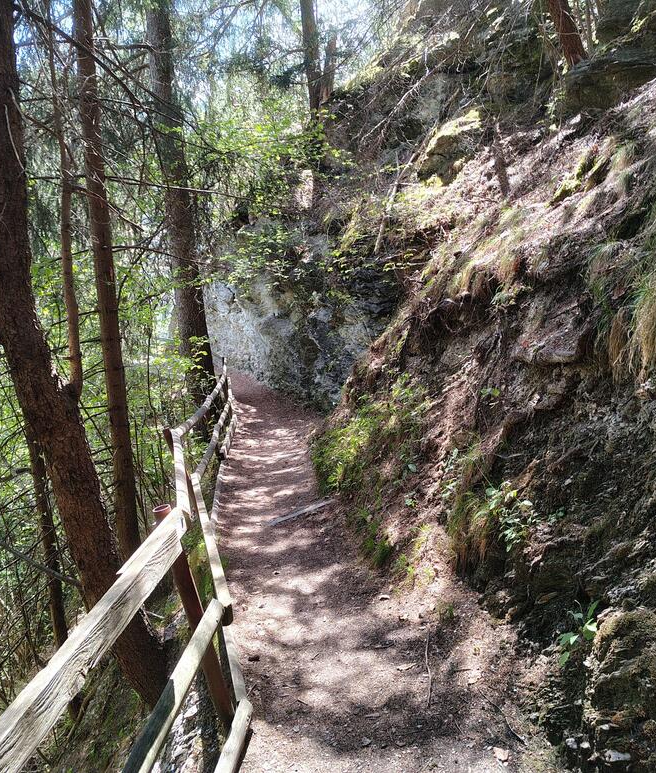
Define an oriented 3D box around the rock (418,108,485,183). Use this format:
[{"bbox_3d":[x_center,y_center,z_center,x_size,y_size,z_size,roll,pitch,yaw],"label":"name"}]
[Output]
[{"bbox_3d":[1.940,-3.780,11.200,0.950,0.900,0.850,-1,3,14],"label":"rock"}]

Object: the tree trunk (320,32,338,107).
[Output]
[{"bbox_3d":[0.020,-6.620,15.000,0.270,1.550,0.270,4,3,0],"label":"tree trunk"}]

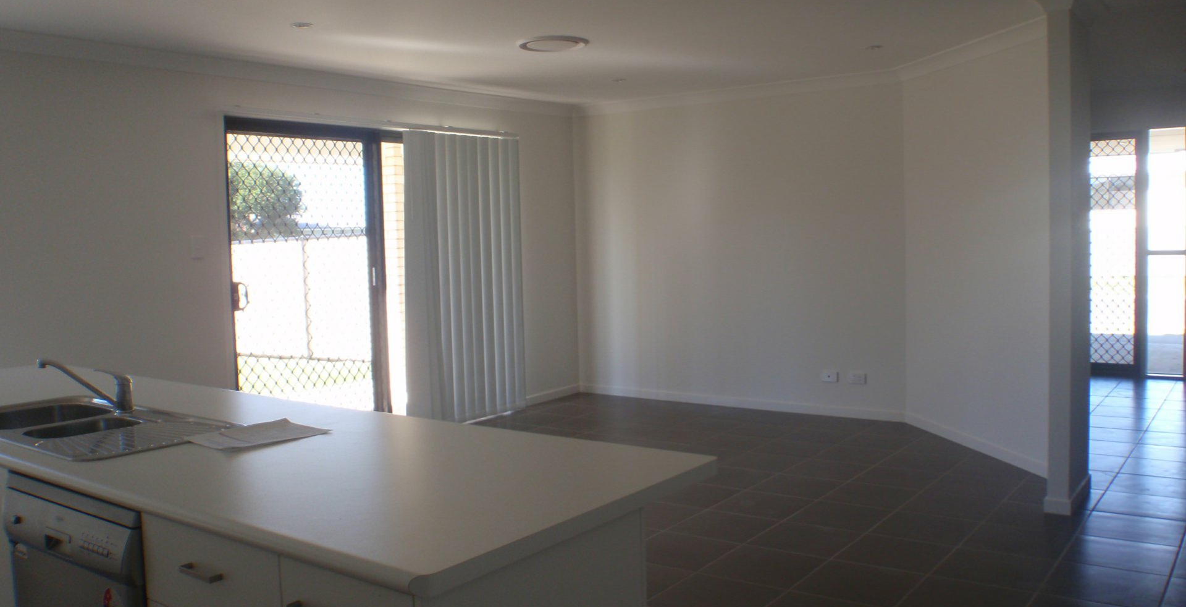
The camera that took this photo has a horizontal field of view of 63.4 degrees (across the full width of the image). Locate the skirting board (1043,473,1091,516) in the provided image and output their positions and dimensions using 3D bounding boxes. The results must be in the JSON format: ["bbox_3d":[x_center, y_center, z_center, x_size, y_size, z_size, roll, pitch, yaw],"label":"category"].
[{"bbox_3d":[2.300,0.920,4.634,0.116,0.067,0.539,1,5,36],"label":"skirting board"}]

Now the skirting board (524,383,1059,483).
[{"bbox_3d":[1.140,0.826,6.696,4.110,0.067,1.277,1,5,36],"label":"skirting board"}]

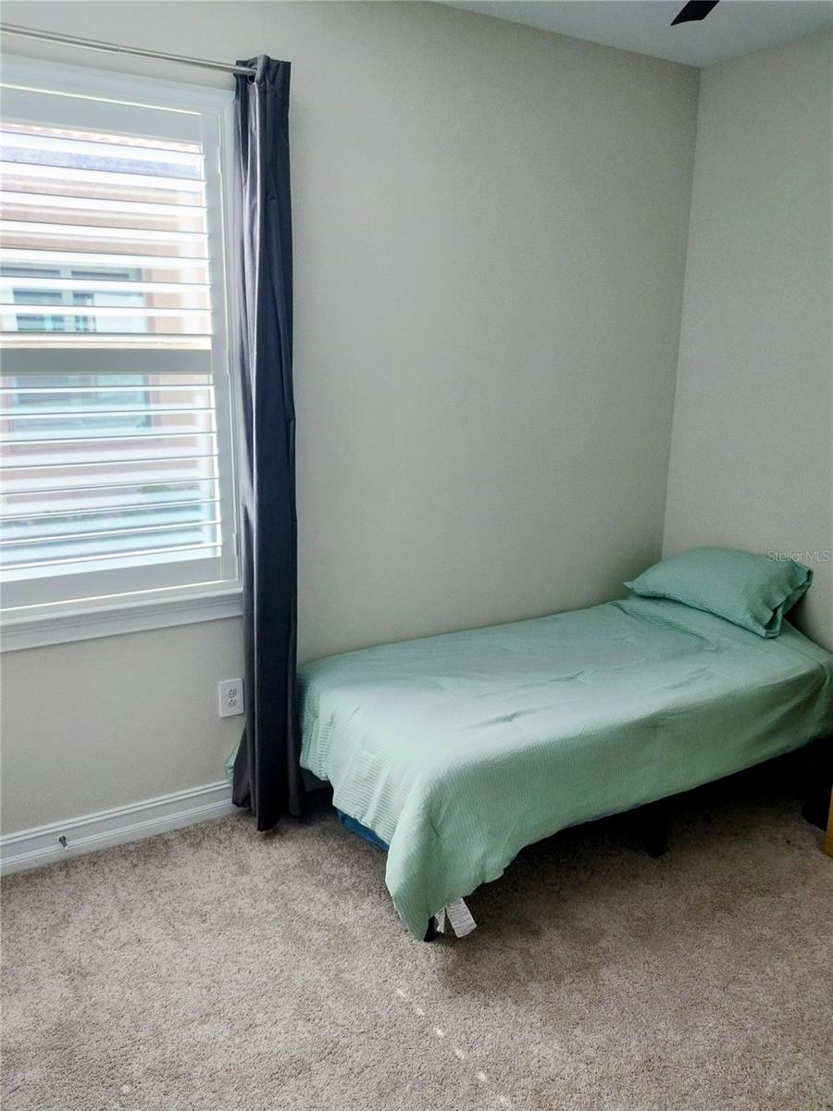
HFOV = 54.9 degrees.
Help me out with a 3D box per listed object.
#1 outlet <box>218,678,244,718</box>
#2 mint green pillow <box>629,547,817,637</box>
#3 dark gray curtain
[{"bbox_3d":[-0.656,0.507,2.857,0.080,0.129,0.010,-7,17,-28],"label":"outlet"},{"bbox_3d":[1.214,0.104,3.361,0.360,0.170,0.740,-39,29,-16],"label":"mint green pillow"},{"bbox_3d":[-0.501,-0.248,2.639,0.230,2.470,0.130,-7,17,-28],"label":"dark gray curtain"}]

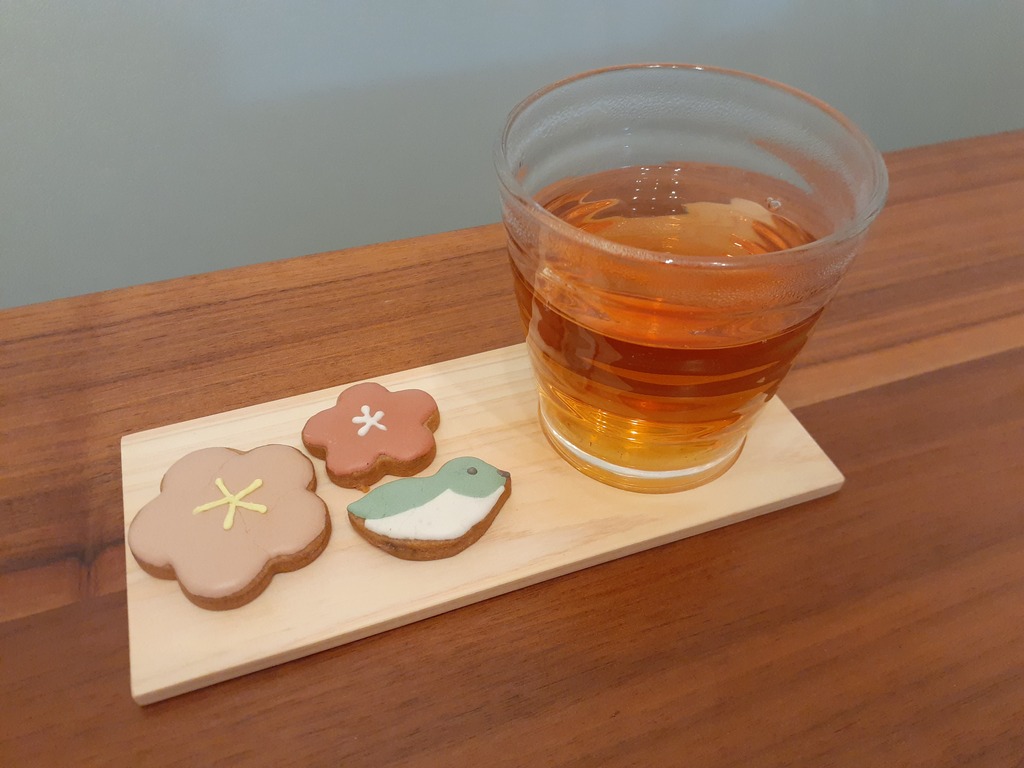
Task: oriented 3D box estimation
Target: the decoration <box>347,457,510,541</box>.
[{"bbox_3d":[-0.021,0.035,0.228,0.046,0.002,0.026,-24,51,-22],"label":"decoration"}]

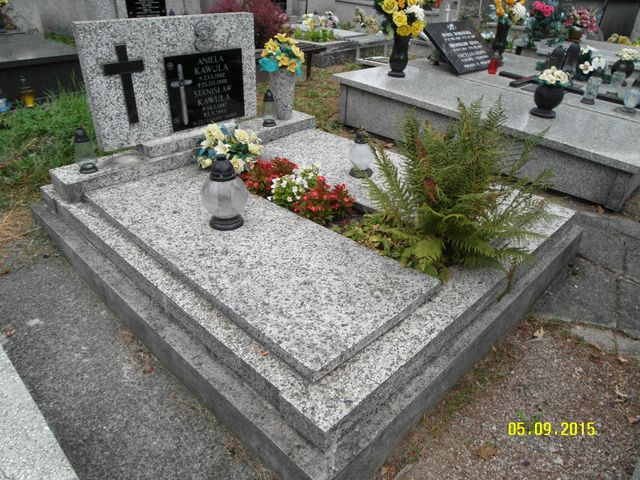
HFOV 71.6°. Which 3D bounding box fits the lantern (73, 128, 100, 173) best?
[{"bbox_3d":[-1.221,-0.463,2.295,0.100,0.225,0.100,27,39,37],"label":"lantern"}]

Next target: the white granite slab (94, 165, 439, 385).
[{"bbox_3d":[-0.349,-0.025,1.846,1.561,0.045,0.620,27,39,37],"label":"white granite slab"}]

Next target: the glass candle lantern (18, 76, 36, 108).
[{"bbox_3d":[-2.486,-1.249,3.758,0.130,0.250,0.130,1,30,0],"label":"glass candle lantern"}]

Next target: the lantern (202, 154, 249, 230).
[{"bbox_3d":[-0.390,-0.201,1.812,0.190,0.296,0.190,1,30,0],"label":"lantern"}]

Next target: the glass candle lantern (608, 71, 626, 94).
[{"bbox_3d":[2.670,-1.415,3.991,0.110,0.180,0.110,27,39,37],"label":"glass candle lantern"}]

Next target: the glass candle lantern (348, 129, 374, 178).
[{"bbox_3d":[0.235,-0.479,2.443,0.142,0.250,0.142,0,30,0],"label":"glass candle lantern"}]

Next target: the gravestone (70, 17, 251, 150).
[{"bbox_3d":[-0.819,-0.953,2.616,0.065,0.636,1.055,27,39,37],"label":"gravestone"}]

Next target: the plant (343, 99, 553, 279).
[{"bbox_3d":[0.485,-0.233,1.826,0.740,0.550,0.740,0,30,0],"label":"plant"}]

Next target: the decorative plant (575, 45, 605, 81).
[{"bbox_3d":[2.638,-1.737,4.343,0.290,0.280,0.260,27,39,37],"label":"decorative plant"}]

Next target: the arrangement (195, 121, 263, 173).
[{"bbox_3d":[-0.483,-0.491,2.382,0.280,0.220,0.340,27,39,37],"label":"arrangement"}]

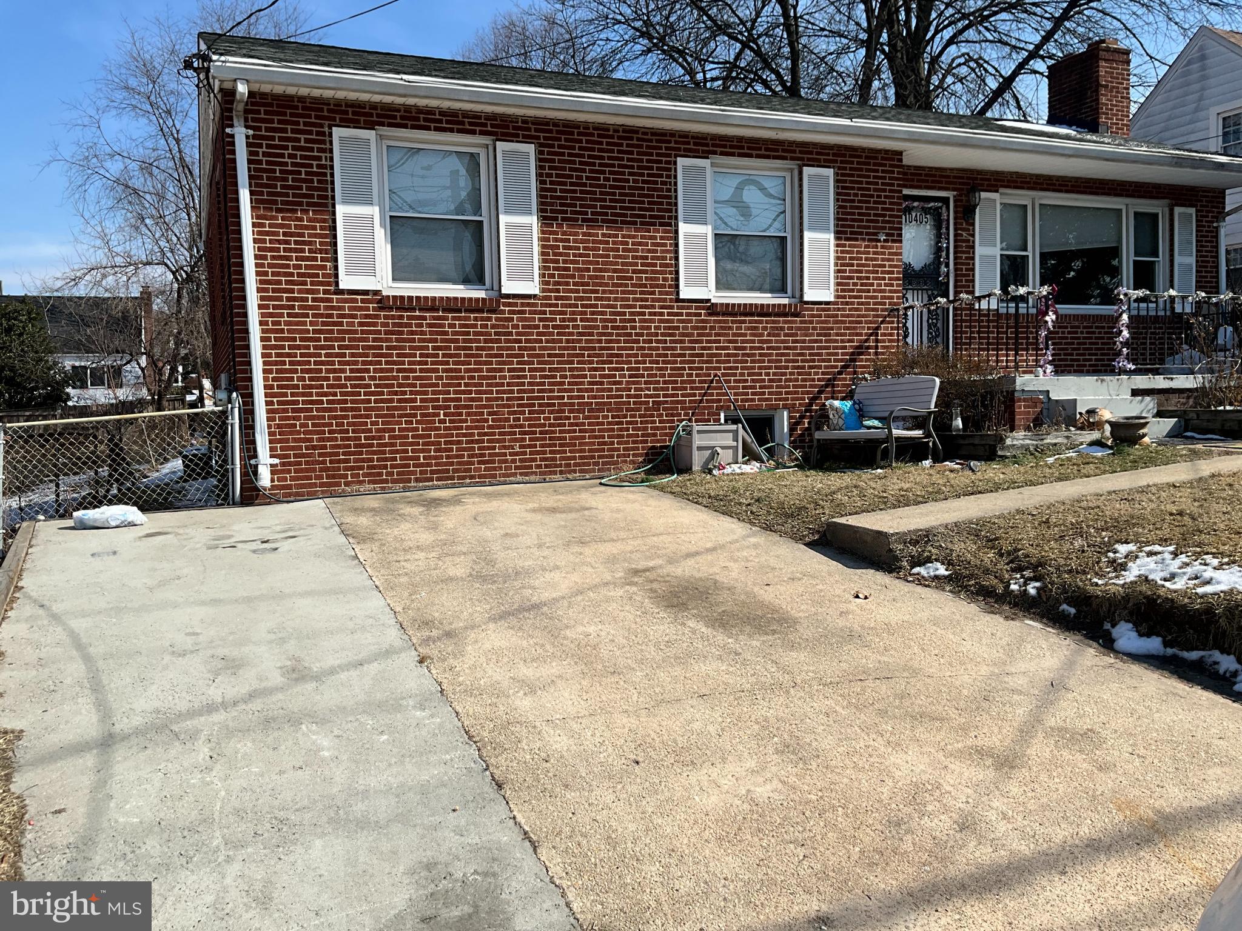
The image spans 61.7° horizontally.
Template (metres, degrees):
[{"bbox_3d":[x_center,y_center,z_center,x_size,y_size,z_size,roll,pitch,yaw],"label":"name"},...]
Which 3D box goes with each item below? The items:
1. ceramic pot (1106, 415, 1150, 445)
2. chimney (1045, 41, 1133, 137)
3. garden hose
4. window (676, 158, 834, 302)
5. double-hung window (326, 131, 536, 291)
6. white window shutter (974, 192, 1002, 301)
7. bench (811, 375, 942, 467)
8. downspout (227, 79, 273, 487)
[{"bbox_3d":[4.516,-0.306,9.250,0.400,0.250,0.400,-1,4,0],"label":"ceramic pot"},{"bbox_3d":[7.170,-5.687,15.953,0.660,1.450,1.000,-3,4,-23],"label":"chimney"},{"bbox_3d":[0.246,-0.120,9.947,0.980,0.560,0.500,-3,4,-23],"label":"garden hose"},{"bbox_3d":[1.414,-2.413,10.772,1.850,1.440,0.120,-3,4,-23],"label":"window"},{"bbox_3d":[-1.649,-2.274,9.448,1.850,1.440,0.120,-3,4,-23],"label":"double-hung window"},{"bbox_3d":[4.484,-2.622,12.728,0.370,1.390,0.045,-3,4,-23],"label":"white window shutter"},{"bbox_3d":[2.590,-0.437,10.580,0.680,0.870,1.200,-4,4,-30],"label":"bench"},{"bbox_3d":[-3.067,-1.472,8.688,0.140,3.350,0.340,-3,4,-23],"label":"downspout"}]

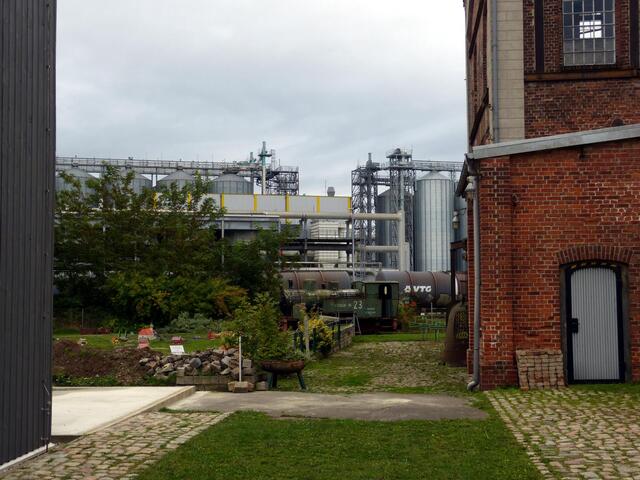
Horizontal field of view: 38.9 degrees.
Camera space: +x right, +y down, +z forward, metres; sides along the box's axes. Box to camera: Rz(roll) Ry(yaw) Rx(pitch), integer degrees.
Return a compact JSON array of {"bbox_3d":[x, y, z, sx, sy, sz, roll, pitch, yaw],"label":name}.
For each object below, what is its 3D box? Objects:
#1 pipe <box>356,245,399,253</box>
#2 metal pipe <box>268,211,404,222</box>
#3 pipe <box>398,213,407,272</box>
[{"bbox_3d":[6.093,0.901,96.000,4.500,0.620,0.620,0,-4,0],"label":"pipe"},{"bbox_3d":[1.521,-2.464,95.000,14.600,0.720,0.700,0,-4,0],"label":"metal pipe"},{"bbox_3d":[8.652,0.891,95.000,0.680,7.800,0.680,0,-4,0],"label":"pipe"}]

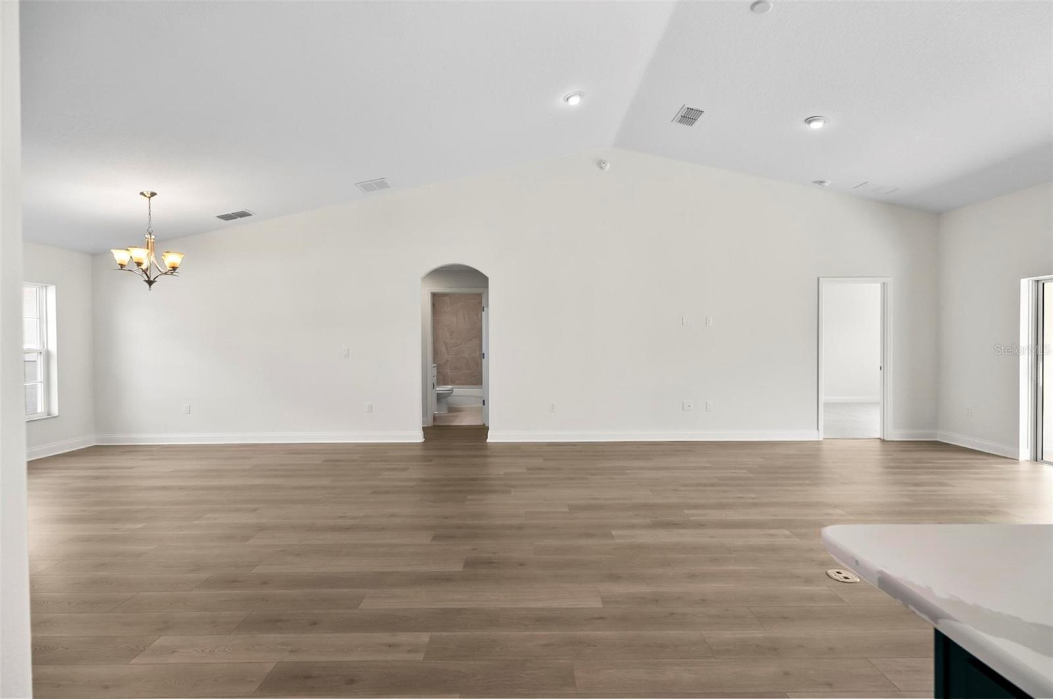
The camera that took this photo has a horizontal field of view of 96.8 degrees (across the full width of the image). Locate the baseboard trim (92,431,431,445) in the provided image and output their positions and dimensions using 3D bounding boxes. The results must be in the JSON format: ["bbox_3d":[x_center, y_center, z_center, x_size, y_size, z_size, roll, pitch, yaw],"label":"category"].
[{"bbox_3d":[-3.425,1.146,6.017,4.207,0.137,0.018,0,1,-1],"label":"baseboard trim"}]

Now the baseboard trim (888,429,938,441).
[{"bbox_3d":[5.041,1.116,6.099,0.643,0.137,0.018,0,1,-1],"label":"baseboard trim"}]

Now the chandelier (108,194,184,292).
[{"bbox_3d":[-3.754,-1.086,4.684,0.580,0.993,0.580,0,1,-1],"label":"chandelier"}]

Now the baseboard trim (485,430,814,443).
[{"bbox_3d":[1.654,1.128,6.066,4.308,0.137,0.018,0,1,-1],"label":"baseboard trim"}]

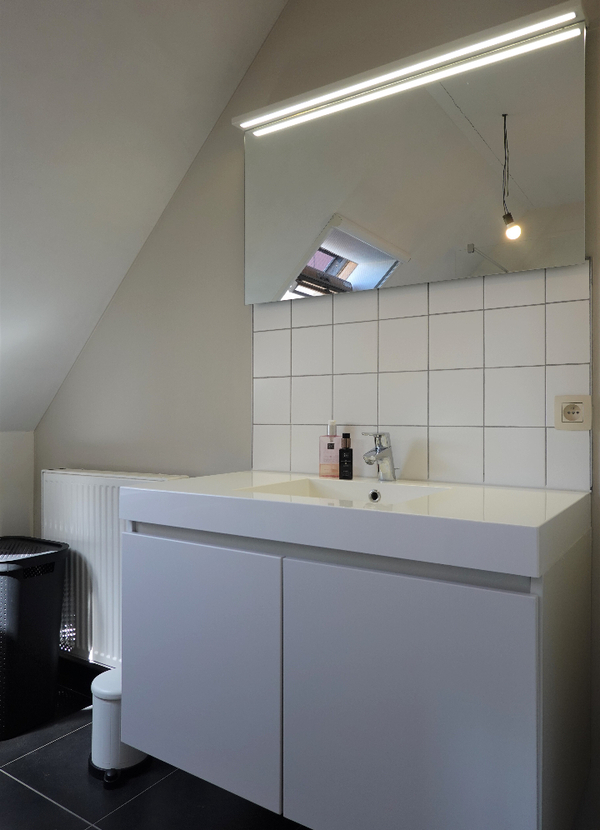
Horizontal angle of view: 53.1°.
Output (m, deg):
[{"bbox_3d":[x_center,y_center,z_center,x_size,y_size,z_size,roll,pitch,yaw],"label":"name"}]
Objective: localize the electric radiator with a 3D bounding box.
[{"bbox_3d":[-0.702,0.566,2.226,0.700,0.695,0.105,0,0,34],"label":"electric radiator"}]

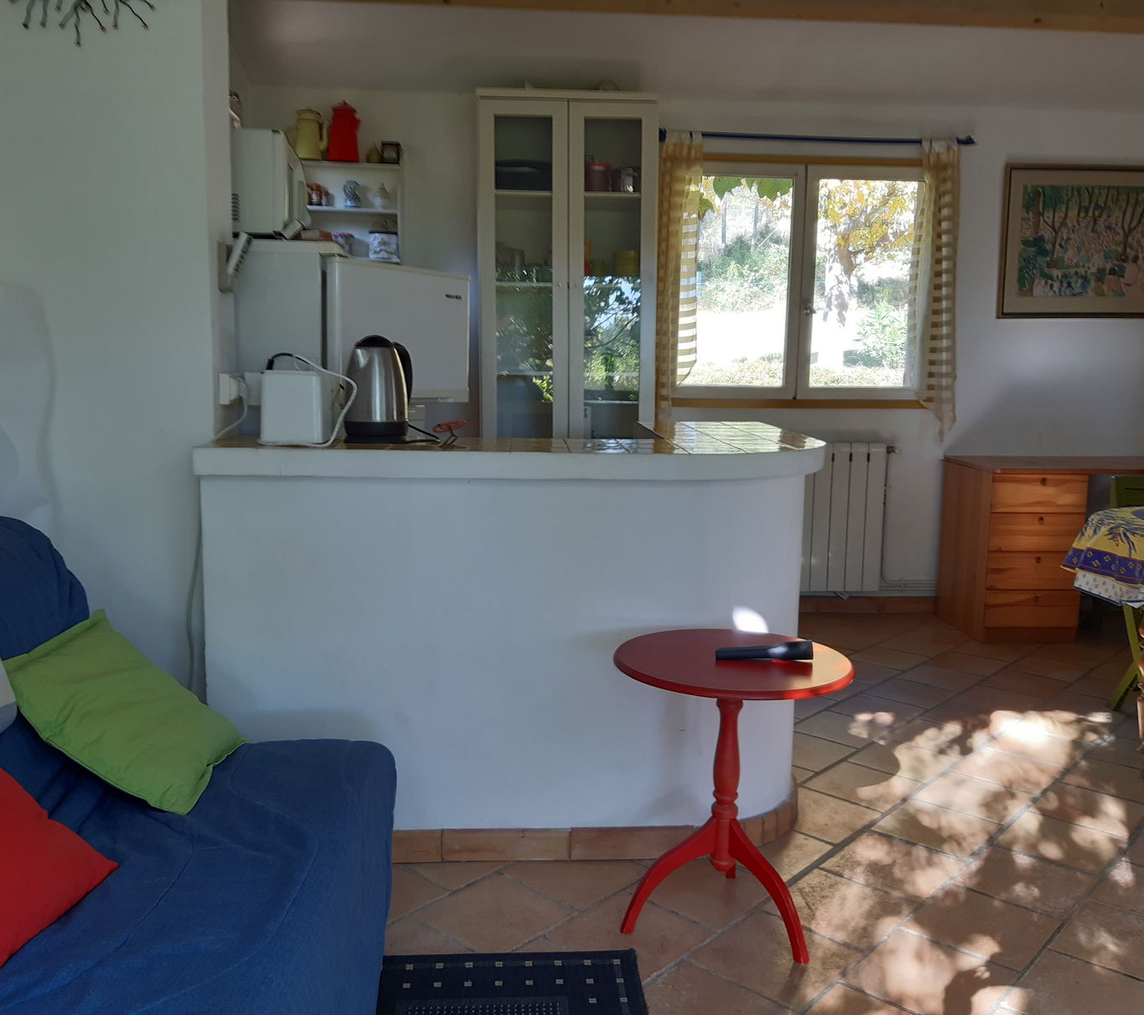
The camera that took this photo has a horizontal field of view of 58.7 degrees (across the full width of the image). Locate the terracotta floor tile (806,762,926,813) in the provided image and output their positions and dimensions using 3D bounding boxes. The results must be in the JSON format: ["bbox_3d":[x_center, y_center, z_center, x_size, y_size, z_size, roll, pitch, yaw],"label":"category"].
[{"bbox_3d":[0.832,0.799,2.900,0.248,0.015,0.248,7,10,41],"label":"terracotta floor tile"}]

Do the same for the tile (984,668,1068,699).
[{"bbox_3d":[1.722,0.672,3.832,0.244,0.015,0.252,7,10,42],"label":"tile"}]

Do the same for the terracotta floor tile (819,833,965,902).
[{"bbox_3d":[0.760,0.853,2.410,0.244,0.015,0.252,7,10,42],"label":"terracotta floor tile"}]

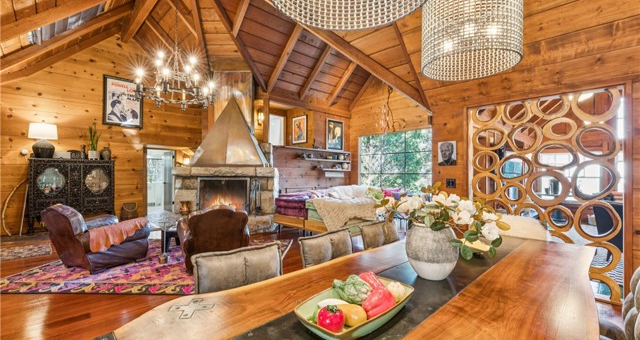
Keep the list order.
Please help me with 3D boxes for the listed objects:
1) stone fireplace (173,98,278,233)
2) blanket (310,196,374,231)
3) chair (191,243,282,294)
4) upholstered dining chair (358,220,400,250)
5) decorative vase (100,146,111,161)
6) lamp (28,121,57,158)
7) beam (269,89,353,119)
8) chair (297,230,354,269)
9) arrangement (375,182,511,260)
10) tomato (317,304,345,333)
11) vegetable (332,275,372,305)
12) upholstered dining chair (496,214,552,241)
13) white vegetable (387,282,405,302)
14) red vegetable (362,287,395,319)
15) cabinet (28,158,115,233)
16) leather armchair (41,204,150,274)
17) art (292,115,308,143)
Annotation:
[{"bbox_3d":[-2.120,-0.130,6.620,2.220,3.060,1.000,0,0,1],"label":"stone fireplace"},{"bbox_3d":[0.470,0.800,5.200,1.220,0.560,0.500,0,0,44],"label":"blanket"},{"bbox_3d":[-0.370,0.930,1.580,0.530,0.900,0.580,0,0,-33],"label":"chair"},{"bbox_3d":[0.660,0.860,2.100,0.480,0.860,0.580,0,0,-44],"label":"upholstered dining chair"},{"bbox_3d":[-5.590,-0.435,7.410,0.200,0.350,0.200,0,0,-44],"label":"decorative vase"},{"bbox_3d":[-5.730,-0.633,5.900,0.440,0.760,0.440,0,0,-44],"label":"lamp"},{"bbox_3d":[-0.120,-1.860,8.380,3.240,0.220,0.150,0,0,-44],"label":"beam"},{"bbox_3d":[0.235,0.950,2.020,0.530,0.900,0.600,0,0,-42],"label":"chair"},{"bbox_3d":[0.710,0.285,1.690,0.700,0.430,0.520,0,0,22],"label":"arrangement"},{"bbox_3d":[0.034,0.472,0.895,0.085,0.080,0.085,0,0,0],"label":"tomato"},{"bbox_3d":[0.128,0.470,1.107,0.150,0.100,0.105,0,0,32],"label":"vegetable"},{"bbox_3d":[1.860,0.930,2.800,0.600,0.940,0.600,0,0,43],"label":"upholstered dining chair"},{"bbox_3d":[0.303,0.482,1.115,0.073,0.068,0.073,0,0,0],"label":"white vegetable"},{"bbox_3d":[0.215,0.485,1.030,0.100,0.090,0.120,0,0,37],"label":"red vegetable"},{"bbox_3d":[-6.030,0.570,6.980,1.550,1.660,0.450,0,0,-44],"label":"cabinet"},{"bbox_3d":[-3.310,0.940,4.250,0.870,0.900,1.000,0,0,25],"label":"leather armchair"},{"bbox_3d":[-0.614,-1.243,8.880,0.035,0.840,0.740,0,0,-44],"label":"art"}]

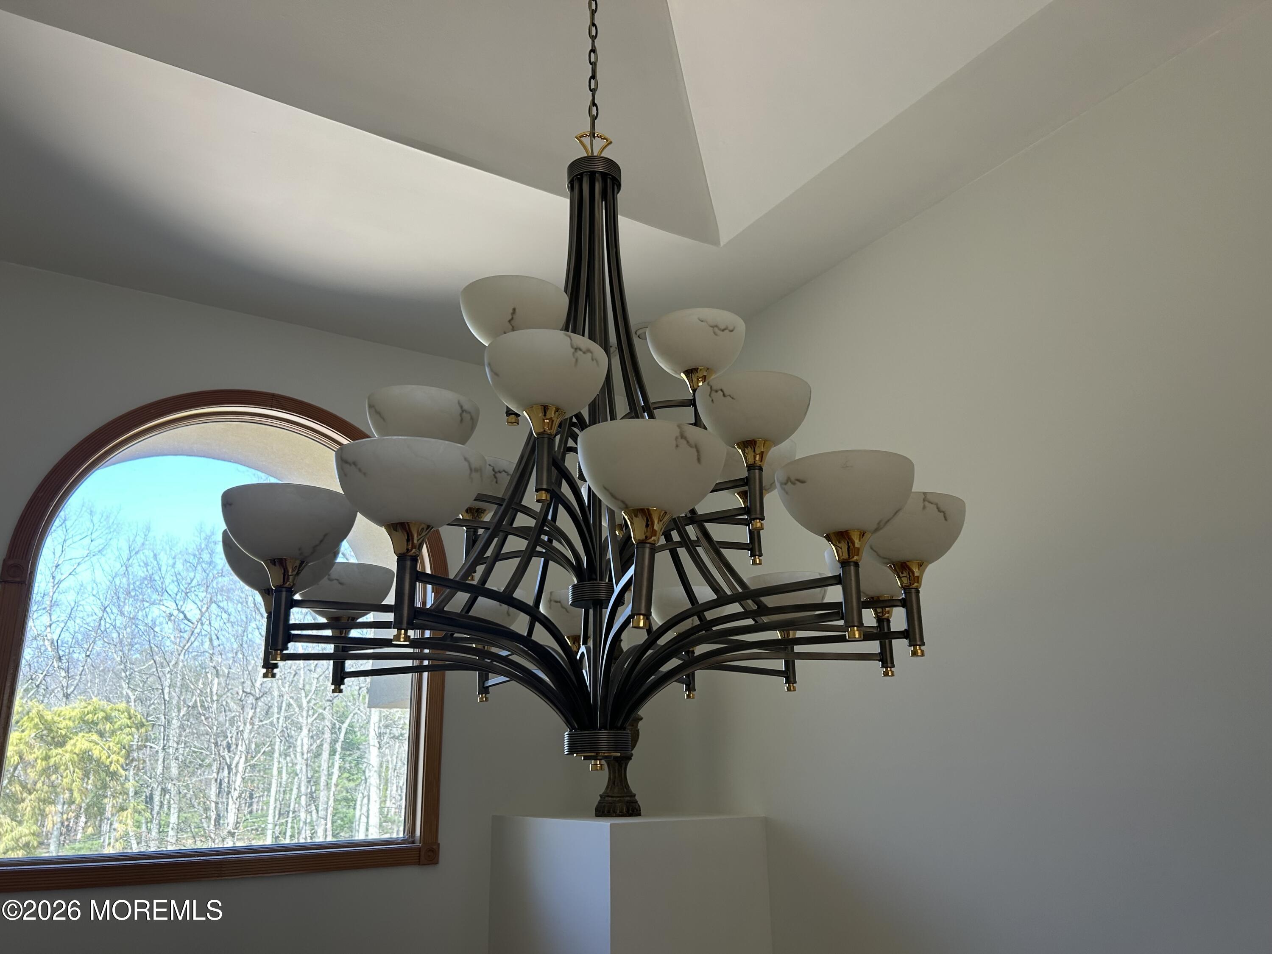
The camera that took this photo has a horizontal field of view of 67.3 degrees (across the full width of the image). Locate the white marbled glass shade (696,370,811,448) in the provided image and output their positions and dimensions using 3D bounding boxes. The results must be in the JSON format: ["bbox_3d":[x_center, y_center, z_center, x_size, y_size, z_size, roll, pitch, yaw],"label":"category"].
[{"bbox_3d":[0.200,-0.095,1.651,0.196,0.097,0.196,-4,-18,7],"label":"white marbled glass shade"}]

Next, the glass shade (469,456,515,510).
[{"bbox_3d":[-0.340,0.030,2.009,0.196,0.097,0.196,2,-18,-10],"label":"glass shade"}]

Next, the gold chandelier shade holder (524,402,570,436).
[{"bbox_3d":[-0.143,-0.085,1.488,0.066,0.043,0.066,1,-18,-6],"label":"gold chandelier shade holder"}]

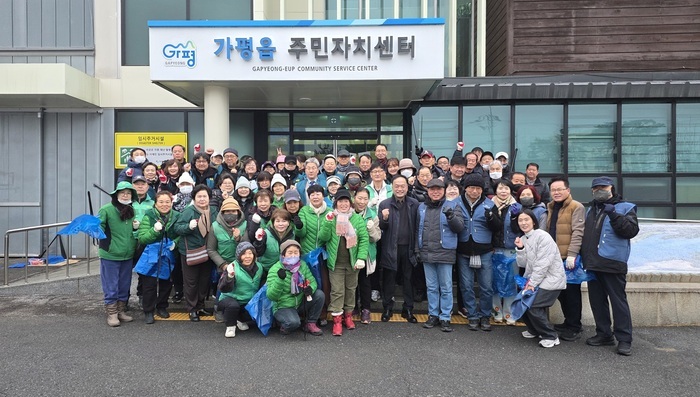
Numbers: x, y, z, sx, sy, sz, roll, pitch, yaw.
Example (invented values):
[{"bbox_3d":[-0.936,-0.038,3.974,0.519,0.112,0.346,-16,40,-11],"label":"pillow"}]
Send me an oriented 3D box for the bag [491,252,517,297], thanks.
[{"bbox_3d":[1.781,0.880,5.350,0.290,0.500,0.150,0,1,11],"label":"bag"}]

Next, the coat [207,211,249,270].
[{"bbox_3d":[-1.396,0.479,5.300,0.480,0.680,0.400,0,1,-10],"label":"coat"}]

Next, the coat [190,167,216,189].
[{"bbox_3d":[-1.964,-0.149,6.300,0.480,0.620,0.300,0,1,-9],"label":"coat"}]

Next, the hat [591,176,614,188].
[{"bbox_3d":[2.443,-0.155,4.500,0.200,0.130,0.260,1,1,35],"label":"hat"}]

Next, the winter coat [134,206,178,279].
[{"bbox_3d":[-2.271,0.438,5.500,0.500,0.660,0.380,0,1,-20],"label":"winter coat"}]

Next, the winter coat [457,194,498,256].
[{"bbox_3d":[1.420,0.303,5.220,0.510,0.690,0.360,0,1,12],"label":"winter coat"}]

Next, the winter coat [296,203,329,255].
[{"bbox_3d":[-0.400,0.370,5.350,0.500,0.630,0.320,0,1,-5],"label":"winter coat"}]

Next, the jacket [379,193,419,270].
[{"bbox_3d":[0.580,0.398,5.450,0.490,0.890,0.380,0,1,10],"label":"jacket"}]

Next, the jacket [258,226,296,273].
[{"bbox_3d":[-0.834,0.621,5.350,0.440,0.580,0.300,0,1,-9],"label":"jacket"}]

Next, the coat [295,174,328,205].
[{"bbox_3d":[-0.490,0.040,6.080,0.520,0.660,0.320,0,1,-3],"label":"coat"}]

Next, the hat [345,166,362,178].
[{"bbox_3d":[0.055,-0.360,6.350,0.220,0.180,0.250,0,1,0],"label":"hat"}]

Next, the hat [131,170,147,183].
[{"bbox_3d":[-2.630,-0.235,5.820,0.190,0.130,0.260,0,1,-14],"label":"hat"}]

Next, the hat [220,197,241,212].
[{"bbox_3d":[-1.356,0.071,5.300,0.210,0.155,0.250,0,1,-12],"label":"hat"}]

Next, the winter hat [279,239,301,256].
[{"bbox_3d":[-0.633,0.522,4.950,0.210,0.190,0.230,0,1,-5],"label":"winter hat"}]

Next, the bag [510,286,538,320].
[{"bbox_3d":[1.768,1.046,4.700,0.270,0.360,0.180,0,1,30],"label":"bag"}]

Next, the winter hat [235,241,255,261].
[{"bbox_3d":[-1.150,0.589,5.120,0.220,0.220,0.250,0,1,-18],"label":"winter hat"}]

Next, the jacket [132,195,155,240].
[{"bbox_3d":[-2.630,0.270,5.850,0.500,0.640,0.300,0,1,-14],"label":"jacket"}]

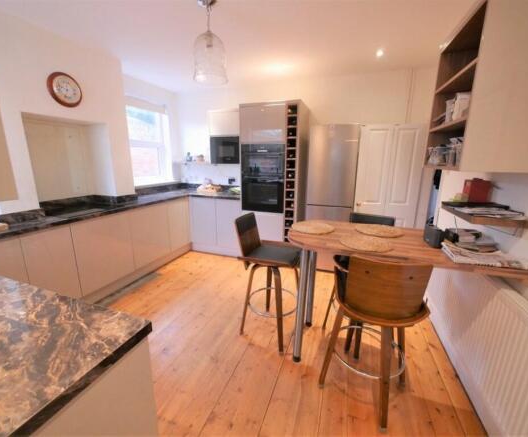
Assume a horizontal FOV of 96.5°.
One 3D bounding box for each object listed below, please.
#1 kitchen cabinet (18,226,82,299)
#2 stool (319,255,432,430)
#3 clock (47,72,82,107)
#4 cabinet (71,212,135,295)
[{"bbox_3d":[-2.020,0.459,2.078,0.580,0.805,0.355,6,15,19],"label":"kitchen cabinet"},{"bbox_3d":[0.644,0.625,1.404,0.510,0.970,0.530,5,14,19],"label":"stool"},{"bbox_3d":[-1.812,-1.176,2.159,0.050,0.290,0.290,5,14,19],"label":"clock"},{"bbox_3d":[-1.871,0.303,2.494,0.580,0.708,0.591,5,14,19],"label":"cabinet"}]

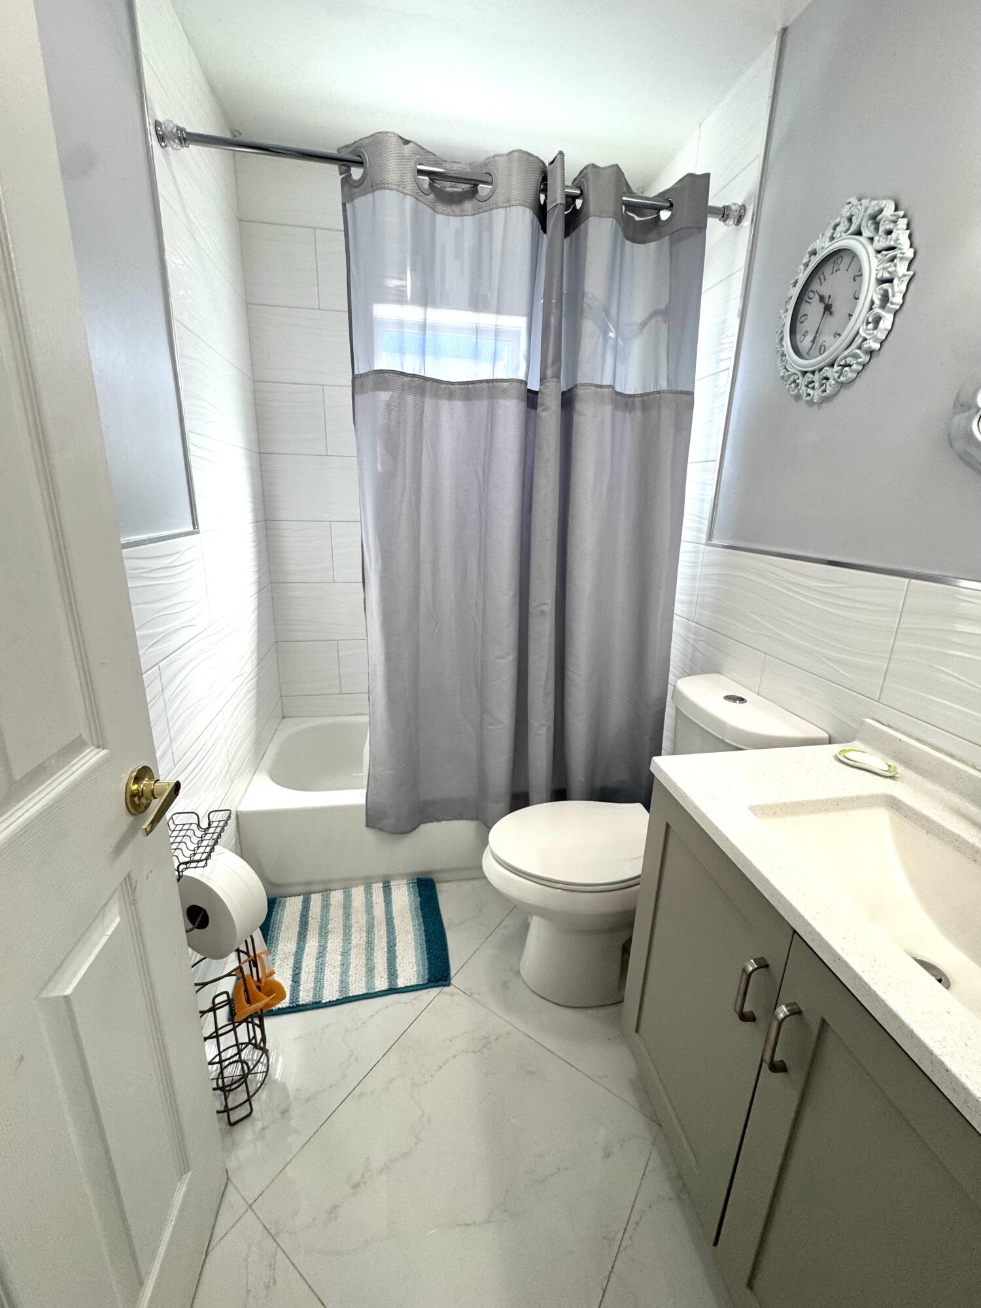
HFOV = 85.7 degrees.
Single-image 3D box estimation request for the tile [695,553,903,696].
[{"bbox_3d":[0.752,-0.124,1.402,0.012,0.254,0.711,-1,17,-10],"label":"tile"}]

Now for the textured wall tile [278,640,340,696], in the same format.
[{"bbox_3d":[-0.803,0.067,2.353,0.260,0.253,0.012,-1,17,-10],"label":"textured wall tile"}]

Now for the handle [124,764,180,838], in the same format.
[{"bbox_3d":[-0.460,0.201,0.711,0.057,0.067,0.146,-1,17,-10],"label":"handle"}]

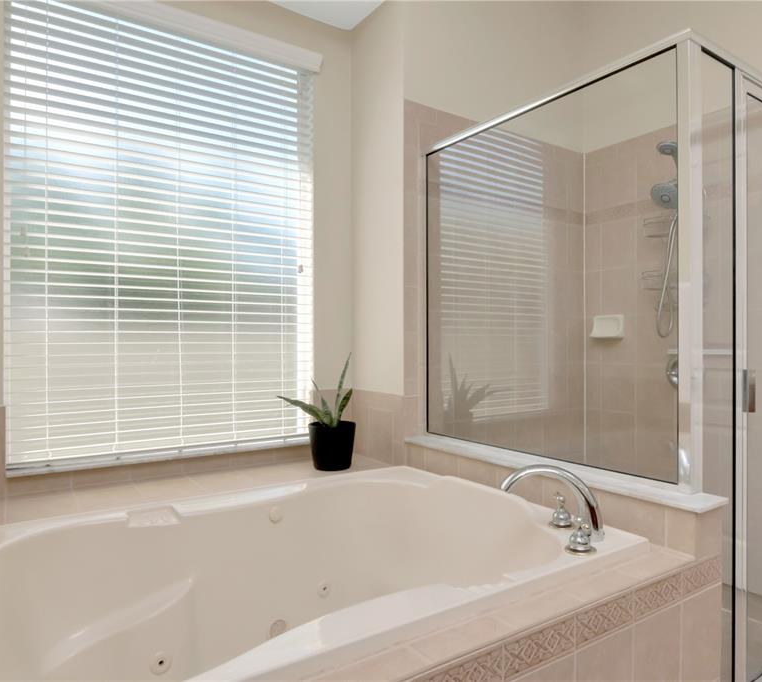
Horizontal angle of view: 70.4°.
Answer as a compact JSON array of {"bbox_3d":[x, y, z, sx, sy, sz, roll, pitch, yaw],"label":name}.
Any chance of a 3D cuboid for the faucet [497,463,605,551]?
[{"bbox_3d":[0.457,0.429,1.448,0.268,0.193,0.265,0,-1,5],"label":"faucet"}]

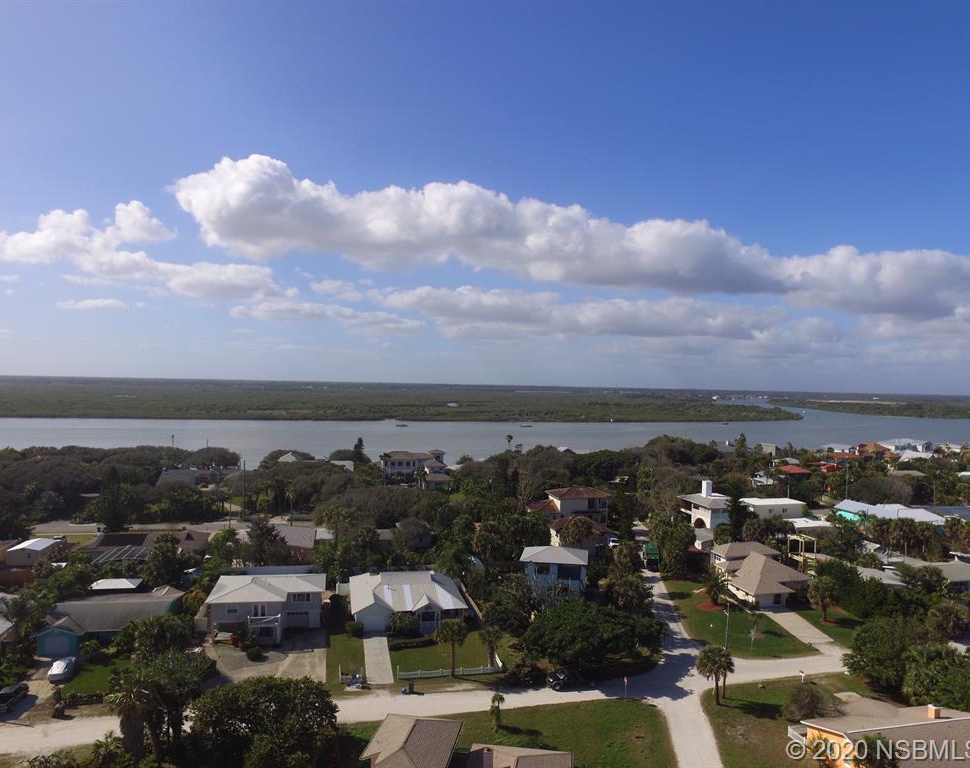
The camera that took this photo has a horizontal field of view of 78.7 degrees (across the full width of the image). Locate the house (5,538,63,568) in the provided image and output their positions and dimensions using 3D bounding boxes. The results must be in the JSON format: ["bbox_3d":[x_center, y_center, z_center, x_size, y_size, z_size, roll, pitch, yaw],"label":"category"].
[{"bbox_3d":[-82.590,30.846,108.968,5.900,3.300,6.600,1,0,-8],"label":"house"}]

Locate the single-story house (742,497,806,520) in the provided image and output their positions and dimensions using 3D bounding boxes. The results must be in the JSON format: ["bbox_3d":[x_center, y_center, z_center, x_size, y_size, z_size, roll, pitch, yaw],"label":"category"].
[{"bbox_3d":[74.779,32.585,155.816,15.500,3.600,8.800,1,0,-6],"label":"single-story house"}]

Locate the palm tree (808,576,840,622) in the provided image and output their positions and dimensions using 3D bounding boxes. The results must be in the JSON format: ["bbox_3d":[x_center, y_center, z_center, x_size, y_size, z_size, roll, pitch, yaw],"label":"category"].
[{"bbox_3d":[48.361,30.706,84.515,4.300,6.400,4.300,1,0,0],"label":"palm tree"}]

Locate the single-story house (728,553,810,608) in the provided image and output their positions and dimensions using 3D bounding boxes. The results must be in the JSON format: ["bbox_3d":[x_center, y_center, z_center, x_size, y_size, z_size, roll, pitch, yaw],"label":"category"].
[{"bbox_3d":[44.908,30.783,94.615,13.400,6.100,13.800,1,0,-12],"label":"single-story house"}]

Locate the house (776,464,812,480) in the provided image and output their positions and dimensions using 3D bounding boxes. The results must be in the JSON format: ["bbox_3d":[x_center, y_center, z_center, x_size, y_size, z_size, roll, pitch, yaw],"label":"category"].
[{"bbox_3d":[119.977,34.489,230.968,11.000,5.200,10.000,1,0,-12],"label":"house"}]

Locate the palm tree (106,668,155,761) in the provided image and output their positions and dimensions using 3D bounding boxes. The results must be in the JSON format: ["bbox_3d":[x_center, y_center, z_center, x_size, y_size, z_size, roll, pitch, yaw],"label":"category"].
[{"bbox_3d":[-31.356,29.593,52.270,4.400,7.700,4.400,1,0,0],"label":"palm tree"}]

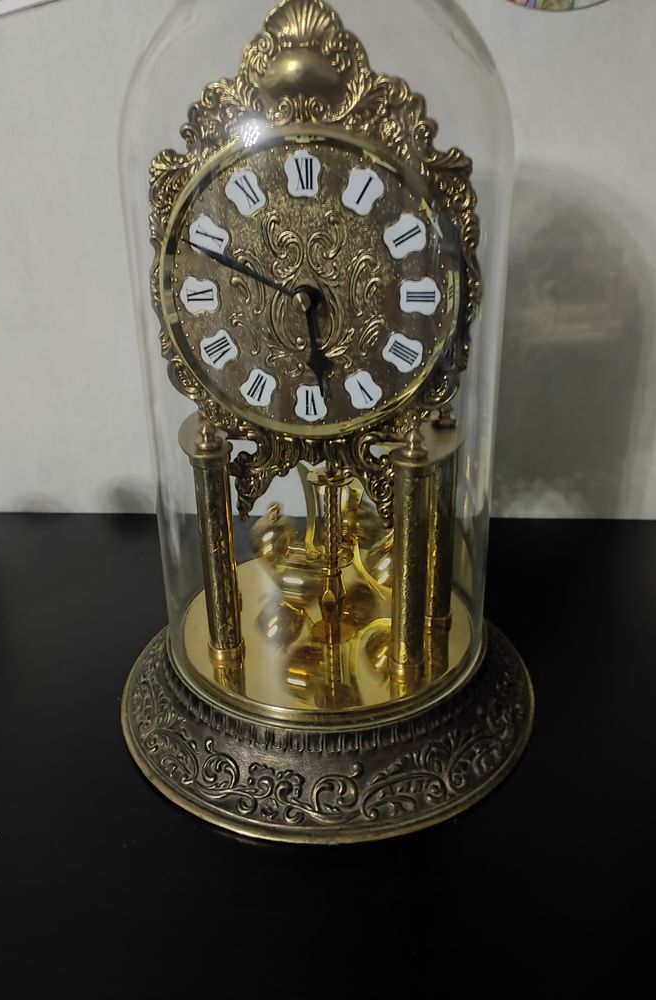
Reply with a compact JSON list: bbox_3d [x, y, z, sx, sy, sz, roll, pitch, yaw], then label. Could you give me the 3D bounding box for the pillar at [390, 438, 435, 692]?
[{"bbox_3d":[0.032,0.022,0.277,0.017,0.104,0.017,3,25,9],"label":"pillar"}]

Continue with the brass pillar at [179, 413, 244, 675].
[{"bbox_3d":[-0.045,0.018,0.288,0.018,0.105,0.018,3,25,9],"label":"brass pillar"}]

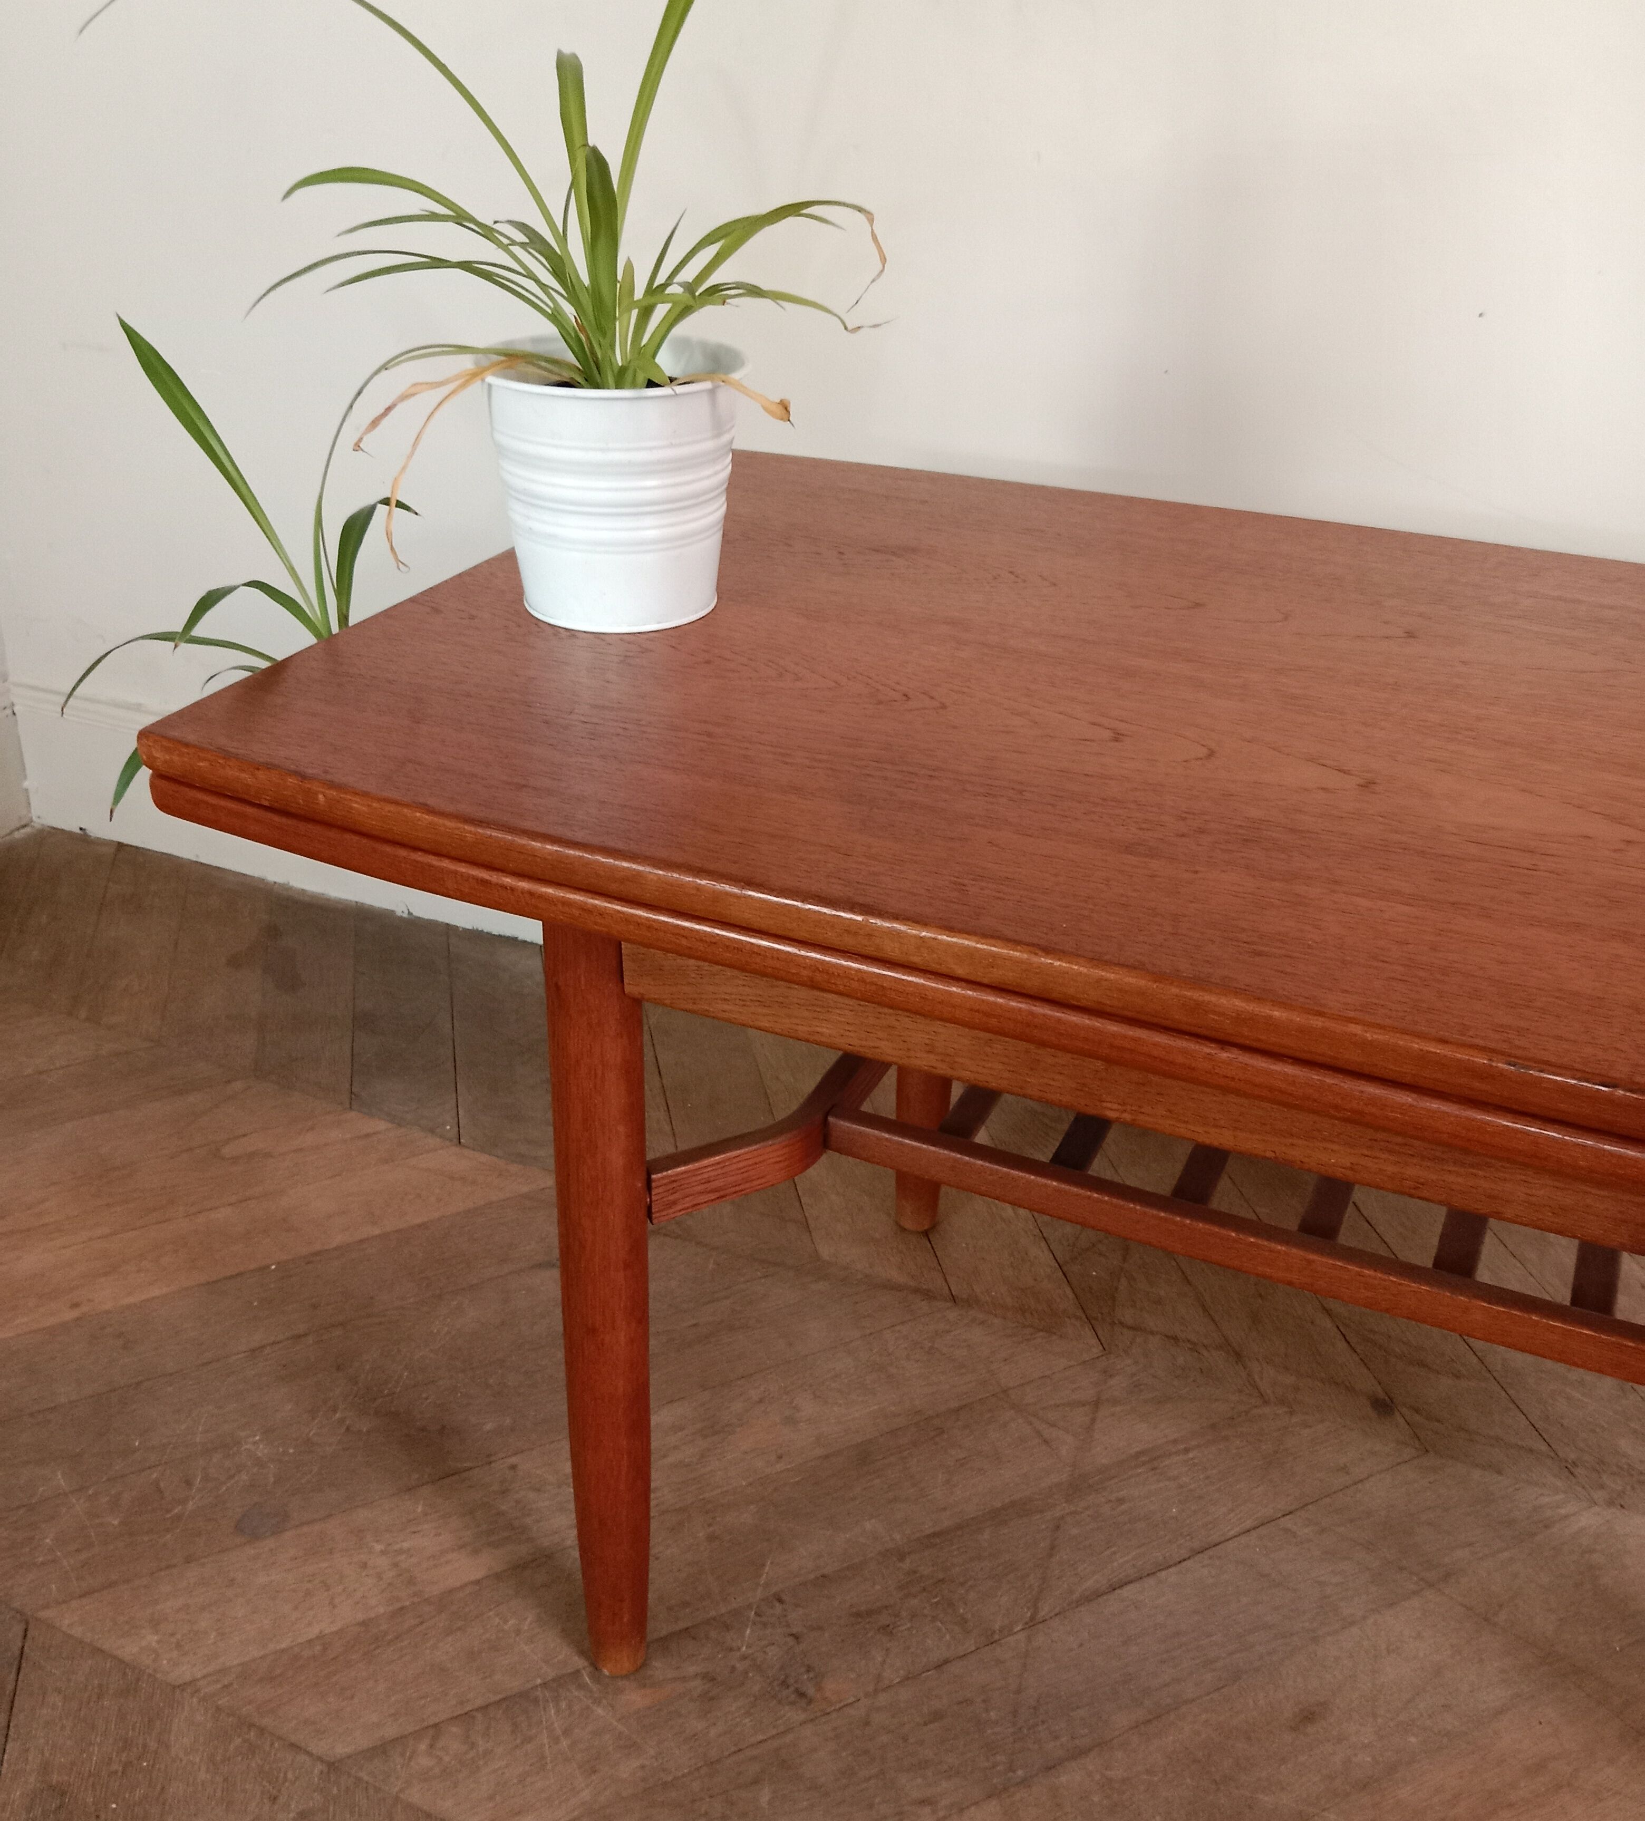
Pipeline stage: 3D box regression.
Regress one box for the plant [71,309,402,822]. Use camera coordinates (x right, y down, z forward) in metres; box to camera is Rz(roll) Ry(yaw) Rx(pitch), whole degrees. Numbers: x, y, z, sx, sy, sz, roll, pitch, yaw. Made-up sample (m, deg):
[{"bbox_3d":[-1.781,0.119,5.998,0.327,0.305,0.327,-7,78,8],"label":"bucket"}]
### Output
[{"bbox_3d":[-0.313,-0.188,0.915,0.190,0.270,0.180,-10,31,-17],"label":"plant"}]

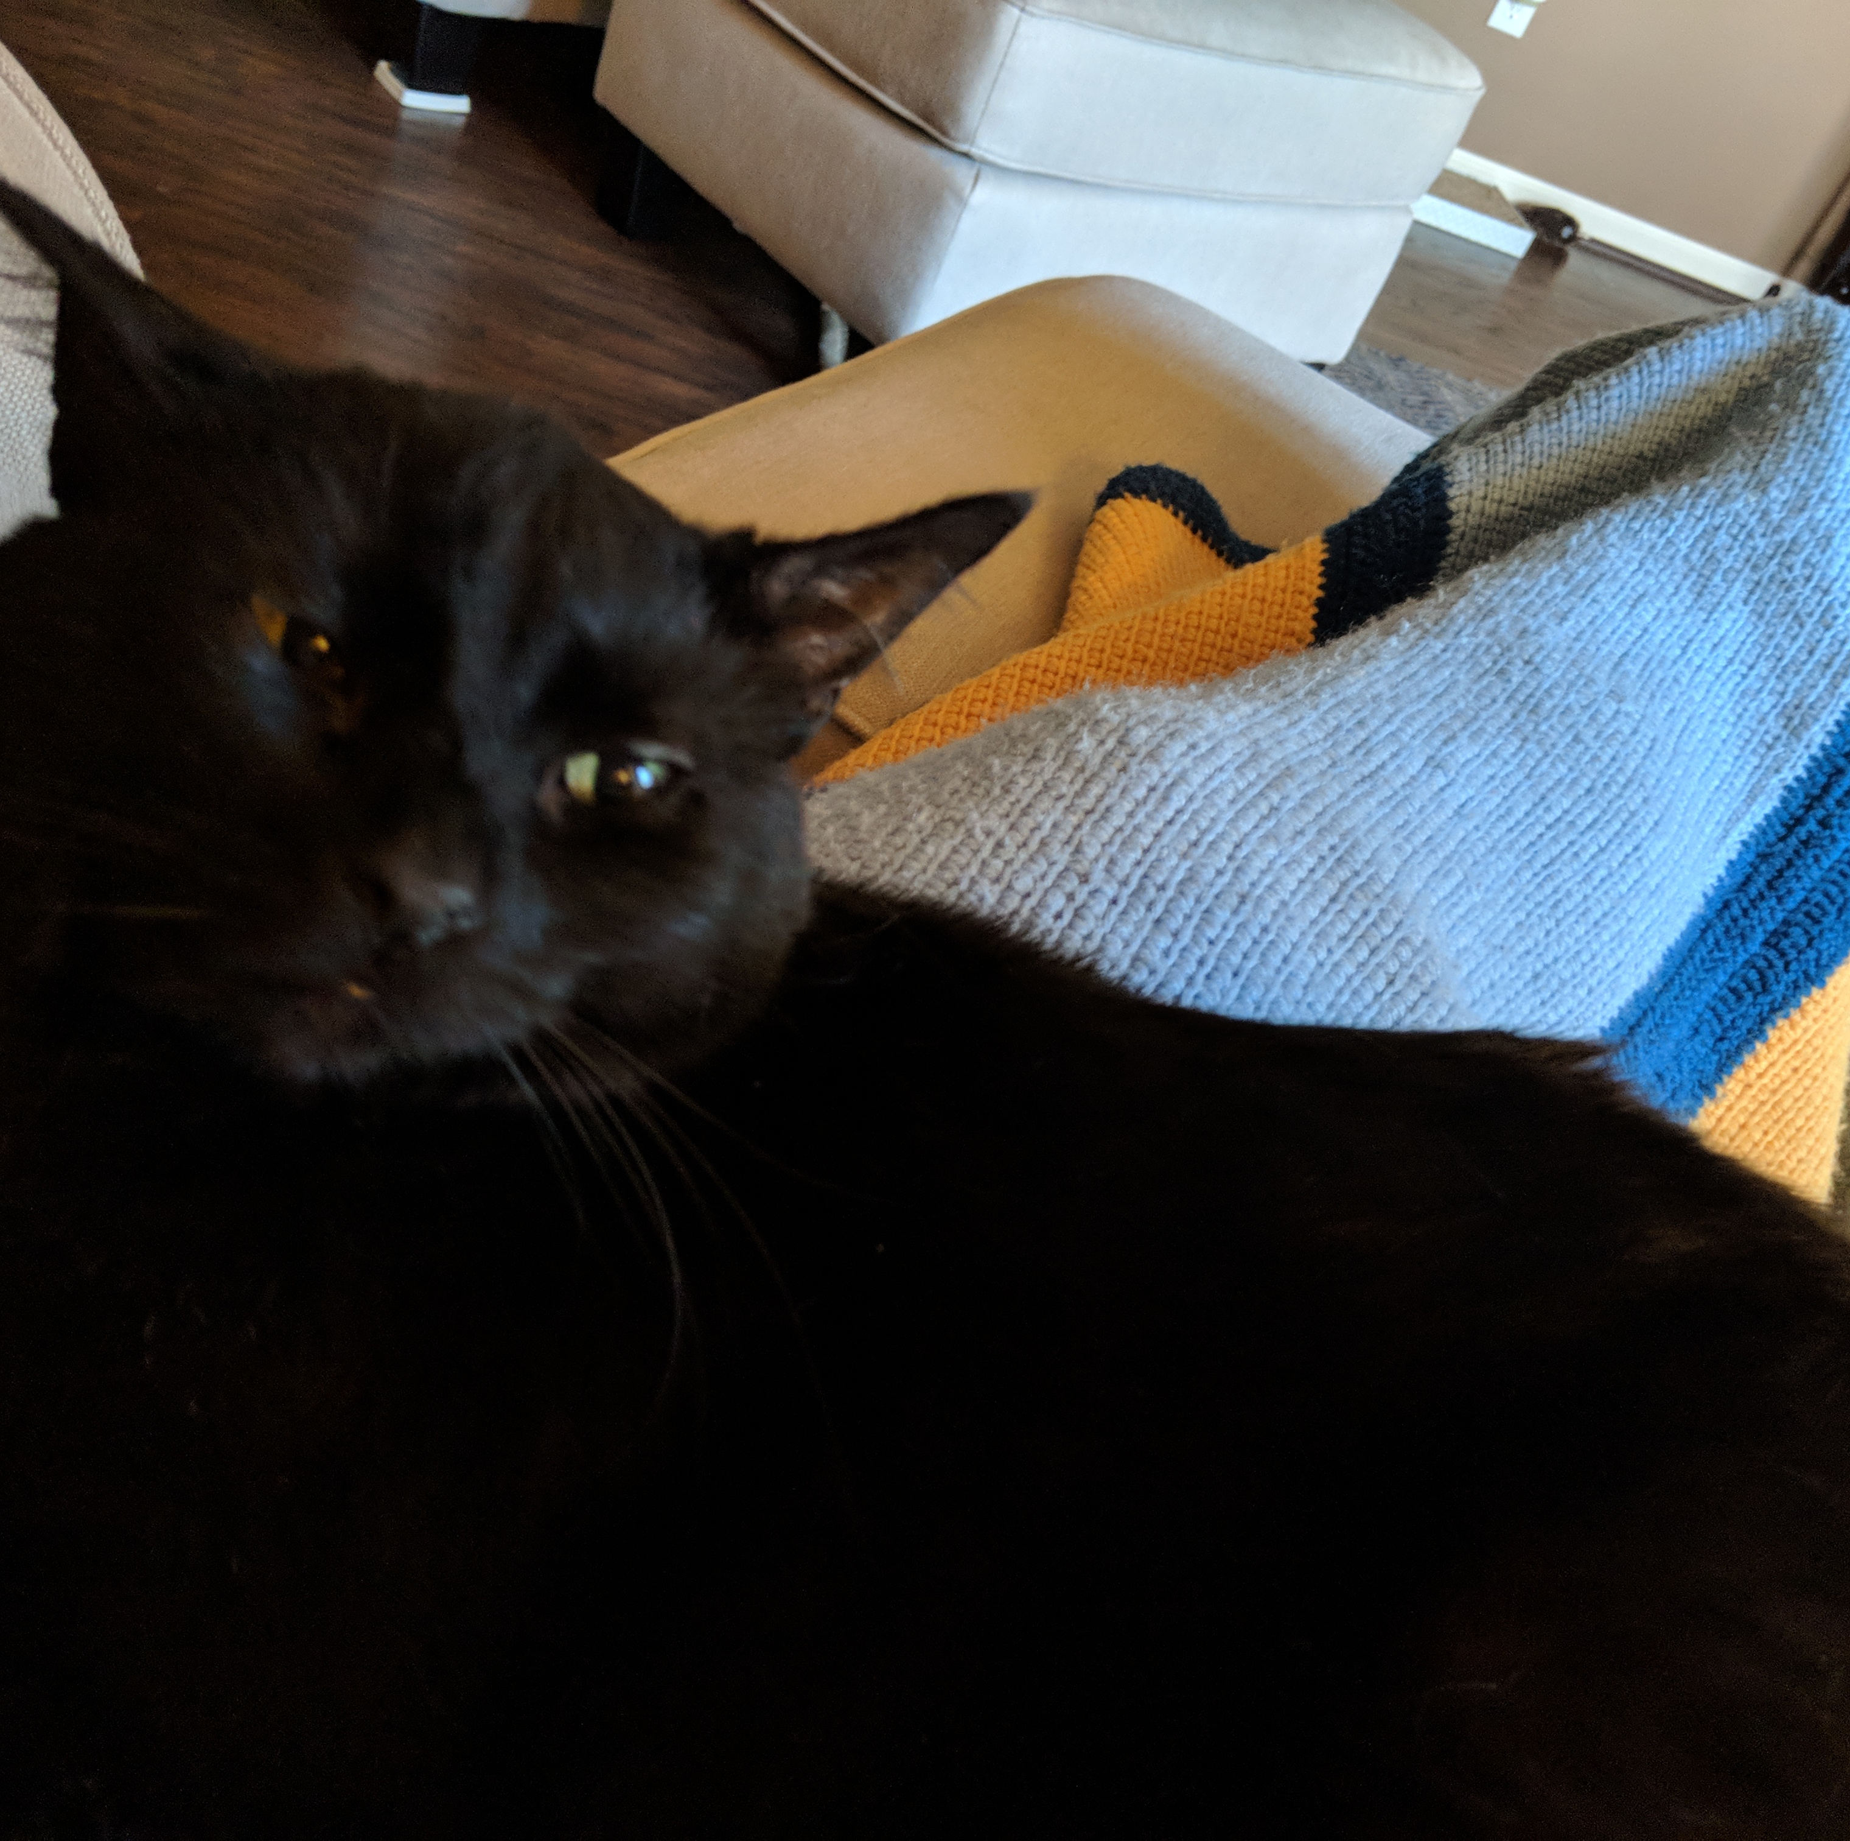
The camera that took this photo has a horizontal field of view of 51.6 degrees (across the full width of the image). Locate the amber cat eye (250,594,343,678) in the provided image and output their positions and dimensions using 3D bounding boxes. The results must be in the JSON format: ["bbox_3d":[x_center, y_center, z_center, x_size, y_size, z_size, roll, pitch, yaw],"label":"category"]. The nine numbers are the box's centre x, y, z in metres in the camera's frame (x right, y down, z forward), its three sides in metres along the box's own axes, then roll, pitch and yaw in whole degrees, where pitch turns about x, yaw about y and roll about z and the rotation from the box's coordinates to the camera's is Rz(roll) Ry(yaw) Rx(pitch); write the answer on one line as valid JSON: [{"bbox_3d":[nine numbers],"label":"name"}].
[{"bbox_3d":[-0.088,-0.039,0.268,0.017,0.010,0.009,34,-1,-17],"label":"amber cat eye"}]

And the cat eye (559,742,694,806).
[{"bbox_3d":[-0.043,-0.021,0.276,0.018,0.010,0.009,7,7,-20],"label":"cat eye"}]

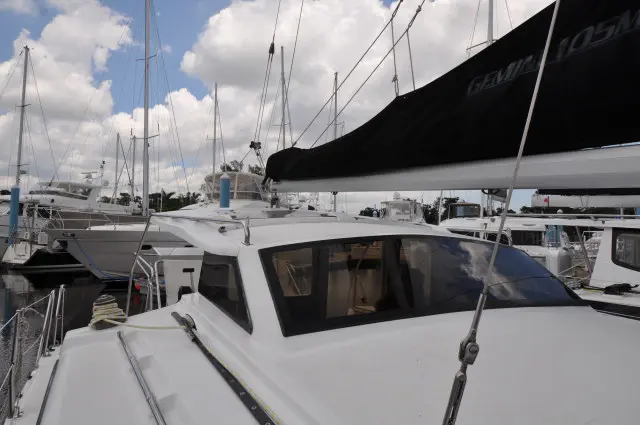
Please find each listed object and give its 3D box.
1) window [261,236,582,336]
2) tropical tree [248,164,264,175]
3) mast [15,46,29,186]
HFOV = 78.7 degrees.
[{"bbox_3d":[0.733,0.373,2.298,2.100,0.230,0.610,3,42,-25],"label":"window"},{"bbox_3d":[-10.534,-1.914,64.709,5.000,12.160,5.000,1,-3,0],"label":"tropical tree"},{"bbox_3d":[-20.385,-5.229,26.703,0.180,12.370,0.220,2,-3,-18],"label":"mast"}]

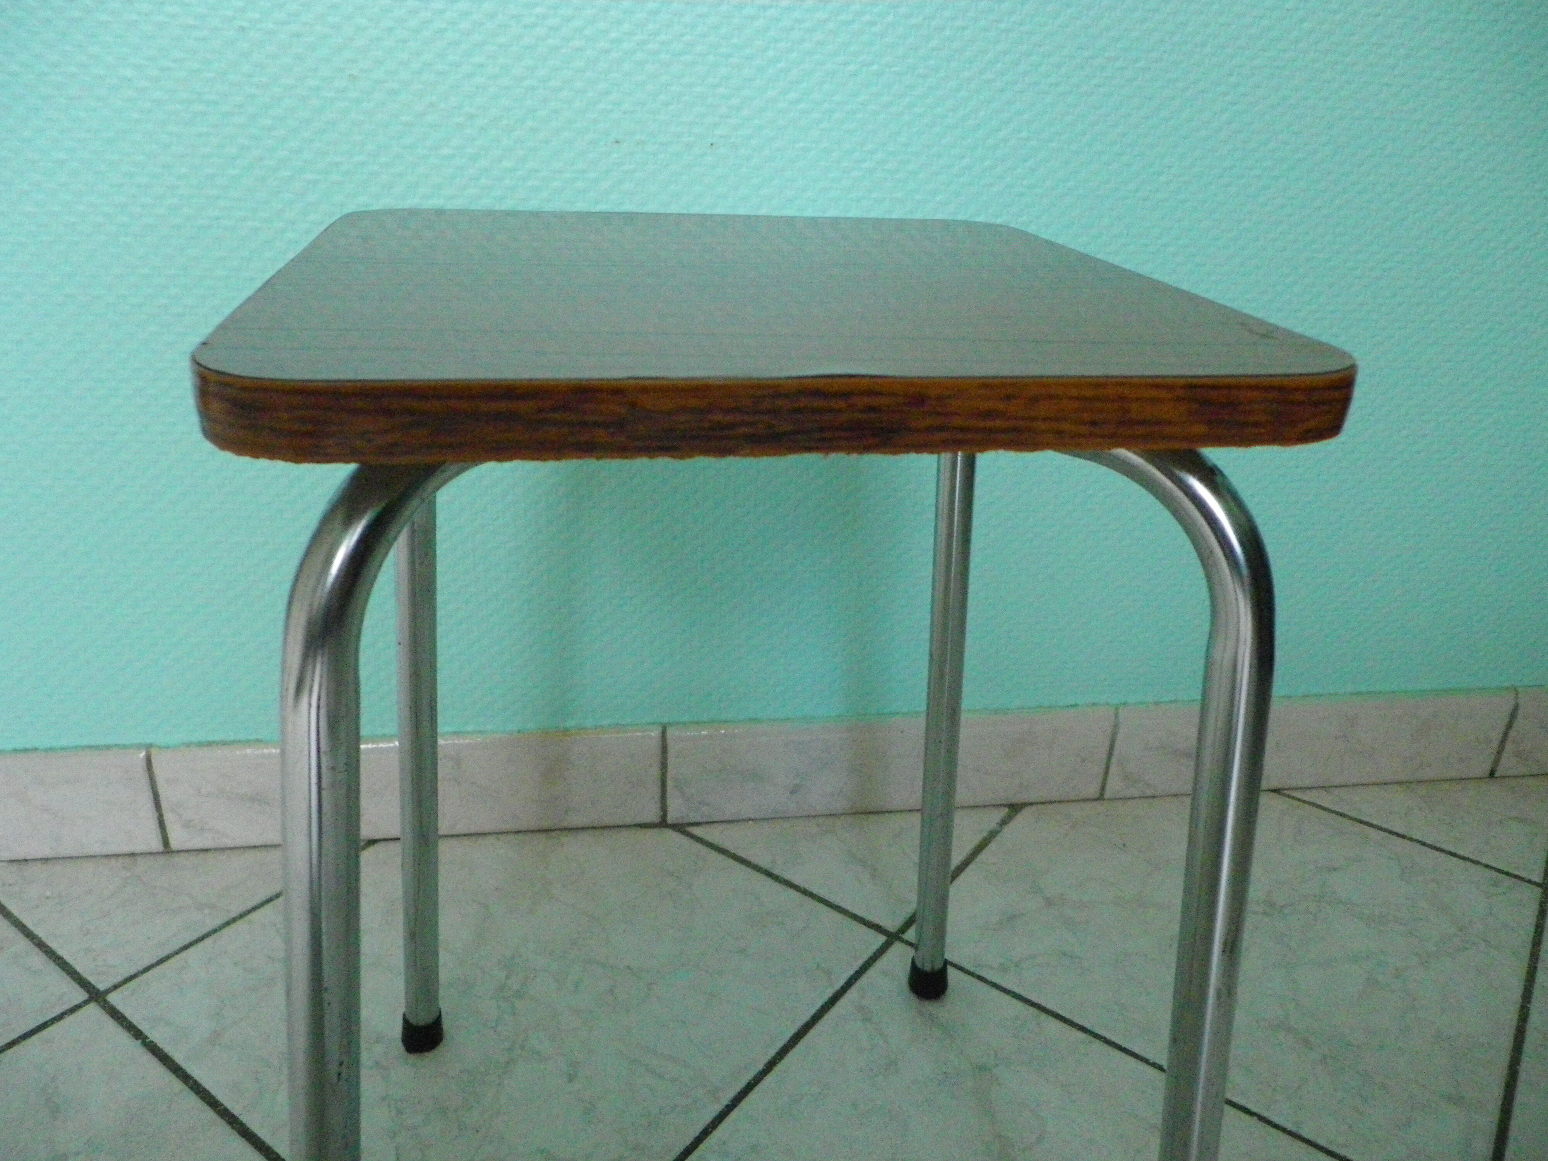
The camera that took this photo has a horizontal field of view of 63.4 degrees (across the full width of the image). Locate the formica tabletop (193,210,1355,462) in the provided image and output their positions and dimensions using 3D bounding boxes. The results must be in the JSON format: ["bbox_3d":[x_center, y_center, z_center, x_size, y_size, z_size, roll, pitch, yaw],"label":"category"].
[{"bbox_3d":[-0.011,-0.098,0.441,0.305,0.021,0.288,-2,24,-10],"label":"formica tabletop"}]

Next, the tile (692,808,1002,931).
[{"bbox_3d":[0.067,0.202,0.861,0.240,0.009,0.125,-2,24,-10],"label":"tile"}]

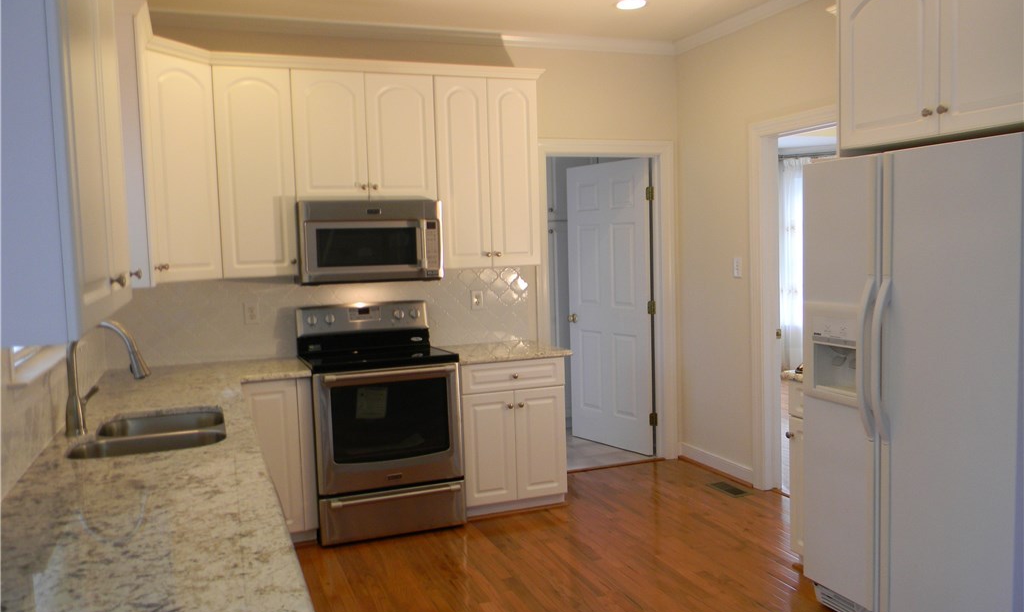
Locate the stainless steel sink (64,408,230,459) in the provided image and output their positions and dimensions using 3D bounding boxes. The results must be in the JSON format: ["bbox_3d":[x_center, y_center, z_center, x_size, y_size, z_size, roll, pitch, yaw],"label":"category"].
[{"bbox_3d":[-1.254,0.555,2.928,0.460,0.200,0.740,-3,5,-20],"label":"stainless steel sink"}]

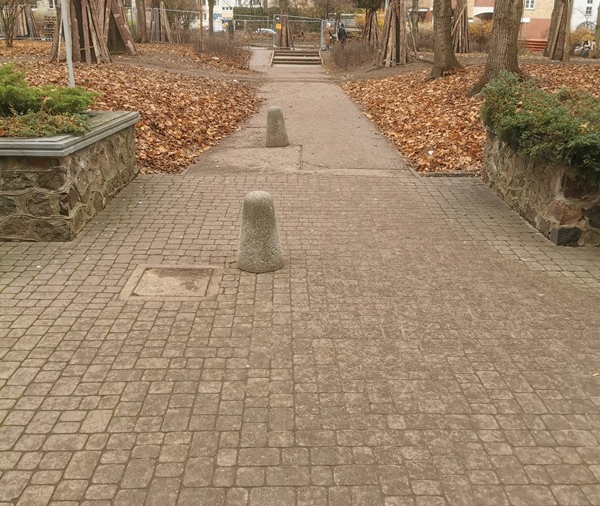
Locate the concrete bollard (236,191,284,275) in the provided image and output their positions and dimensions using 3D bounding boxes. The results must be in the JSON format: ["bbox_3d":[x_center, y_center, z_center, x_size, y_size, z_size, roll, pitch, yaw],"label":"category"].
[{"bbox_3d":[-0.283,-0.178,4.504,0.343,0.554,0.343,0,20,-1],"label":"concrete bollard"}]

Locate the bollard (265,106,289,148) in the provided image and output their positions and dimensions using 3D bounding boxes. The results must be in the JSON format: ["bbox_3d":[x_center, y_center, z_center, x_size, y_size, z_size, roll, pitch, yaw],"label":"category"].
[{"bbox_3d":[-0.339,-1.888,9.285,0.346,0.576,0.346,0,20,-1],"label":"bollard"}]

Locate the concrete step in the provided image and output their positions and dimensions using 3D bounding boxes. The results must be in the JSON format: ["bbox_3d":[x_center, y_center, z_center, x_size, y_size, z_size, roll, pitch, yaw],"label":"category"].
[{"bbox_3d":[-0.166,-10.185,32.649,2.450,0.580,2.800,0,20,-1],"label":"concrete step"}]

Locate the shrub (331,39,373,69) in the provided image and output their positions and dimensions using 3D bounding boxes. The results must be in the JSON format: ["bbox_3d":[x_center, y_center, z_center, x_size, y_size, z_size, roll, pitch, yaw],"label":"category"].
[{"bbox_3d":[2.299,-8.859,27.850,1.900,1.150,2.200,0,20,-1],"label":"shrub"}]

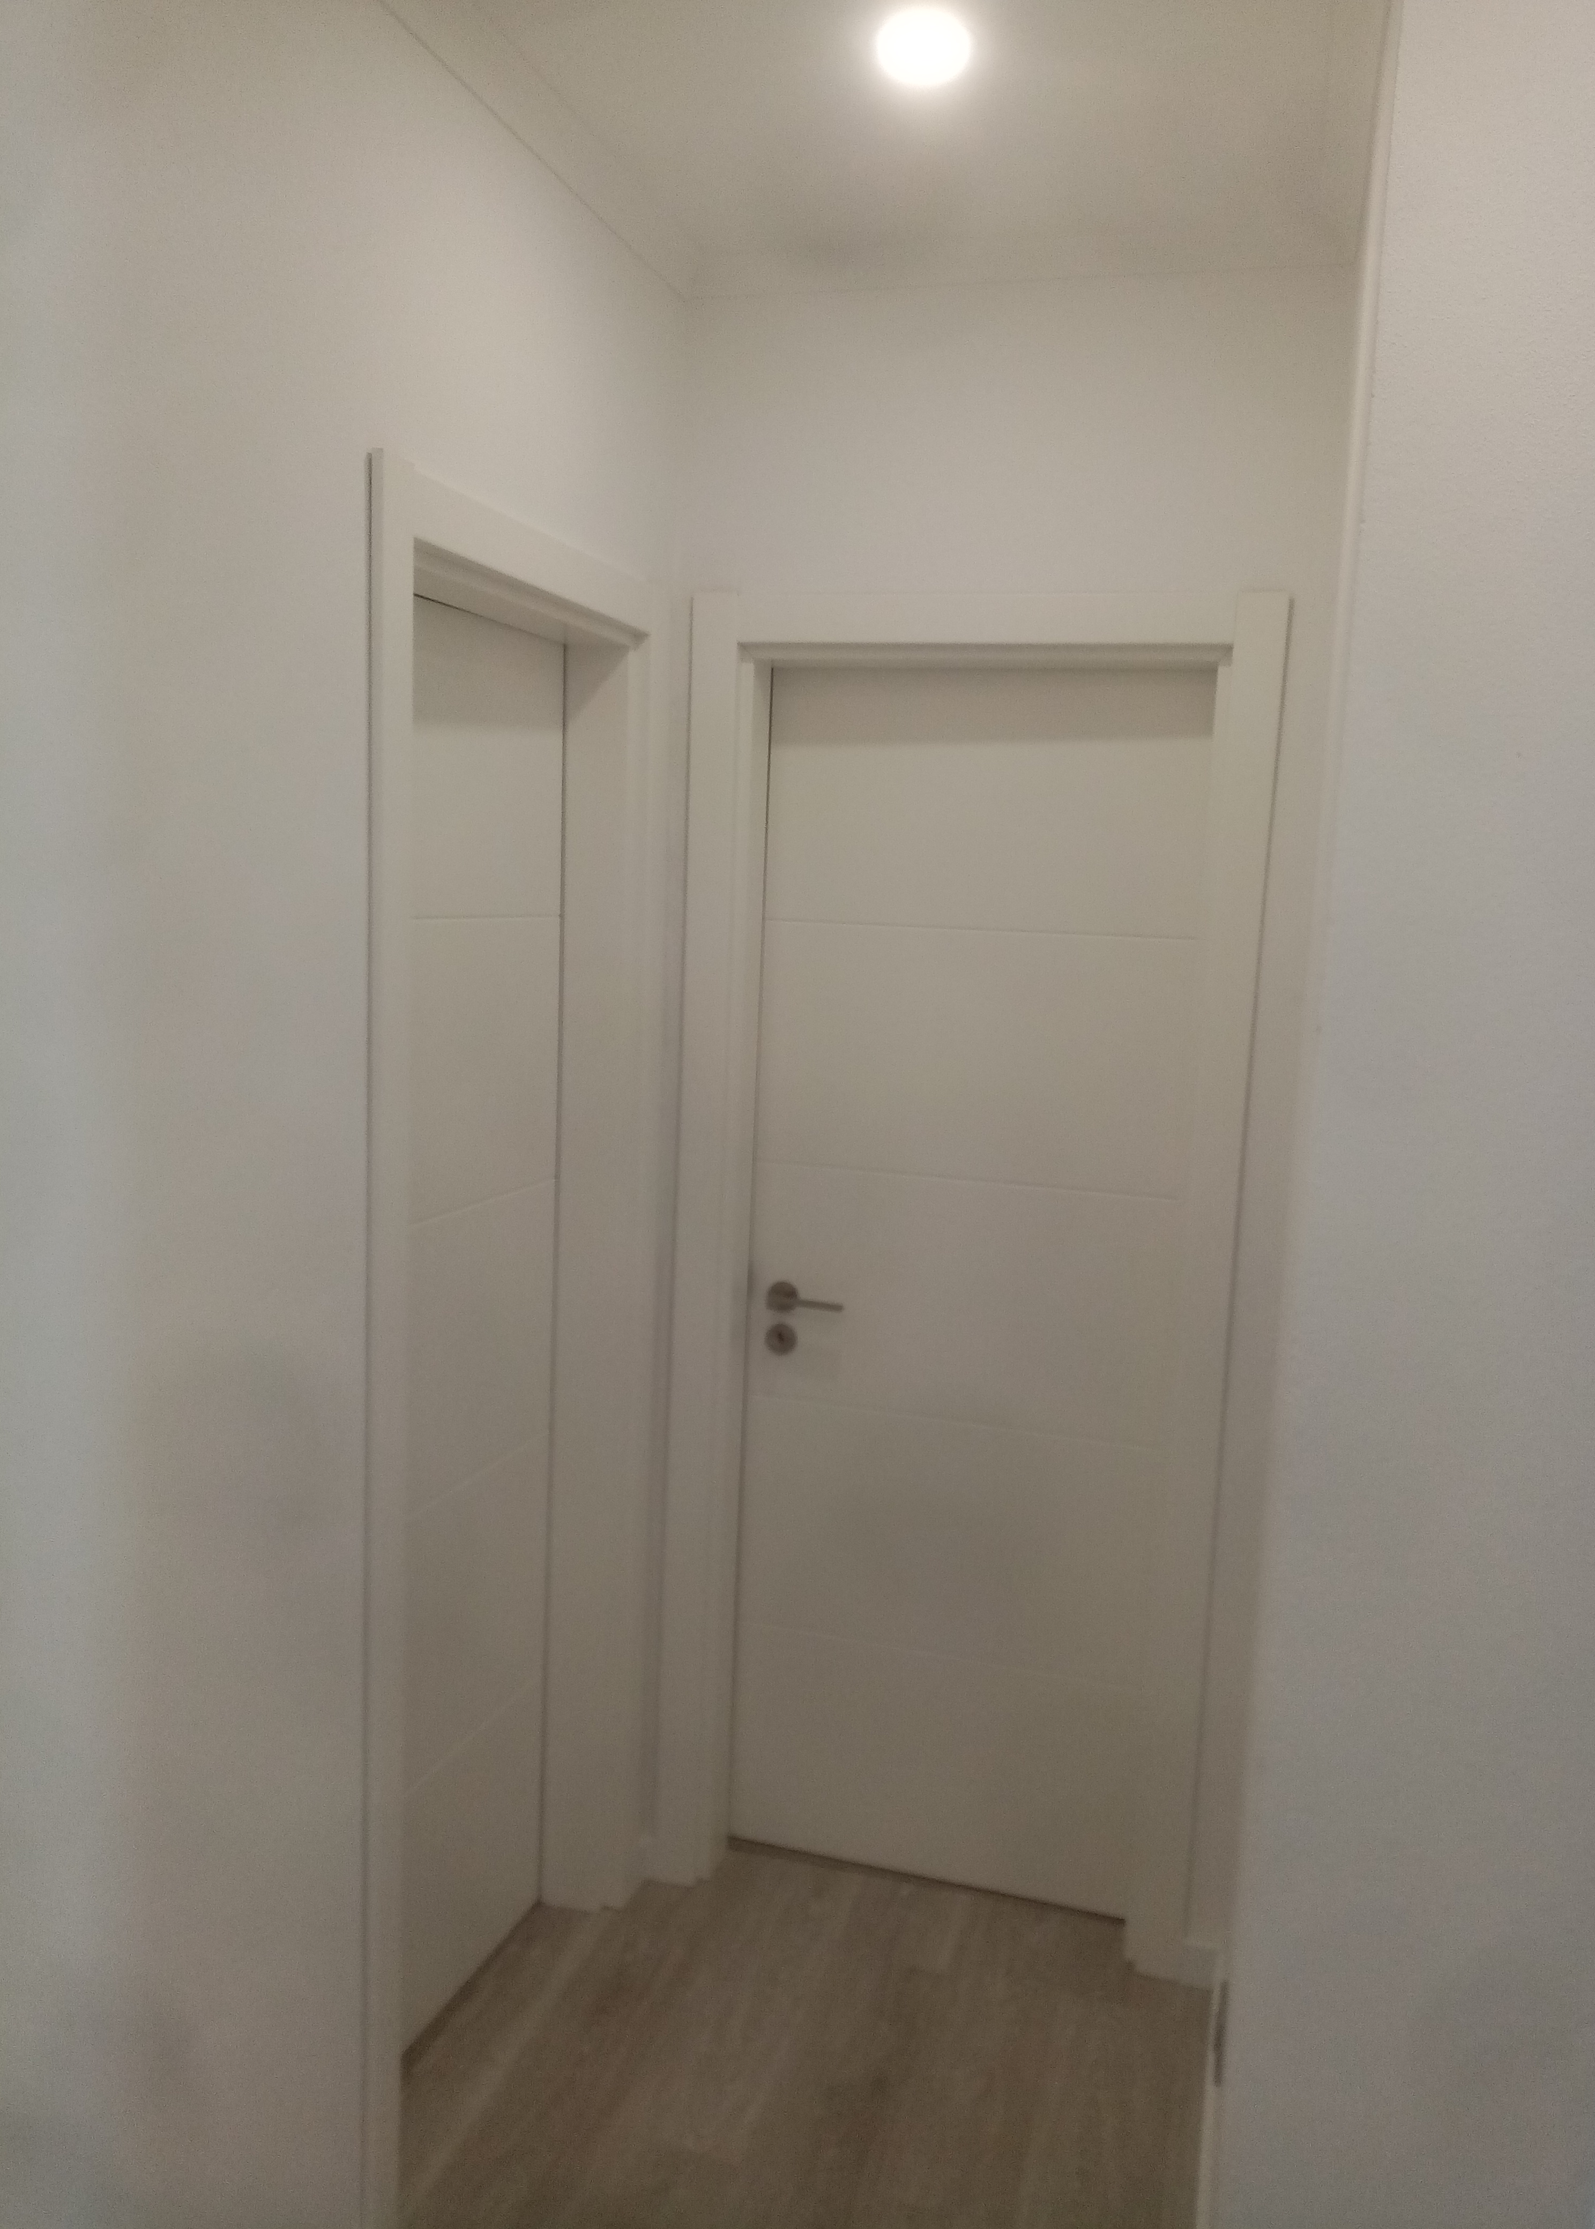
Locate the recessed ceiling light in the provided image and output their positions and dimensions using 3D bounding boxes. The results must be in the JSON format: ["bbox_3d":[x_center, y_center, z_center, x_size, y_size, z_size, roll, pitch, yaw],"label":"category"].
[{"bbox_3d":[0.139,-1.169,1.836,0.100,0.030,0.100,4,8,14],"label":"recessed ceiling light"}]

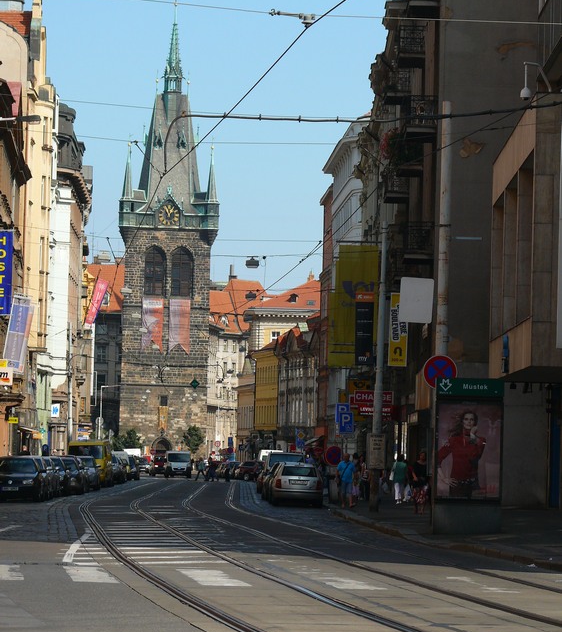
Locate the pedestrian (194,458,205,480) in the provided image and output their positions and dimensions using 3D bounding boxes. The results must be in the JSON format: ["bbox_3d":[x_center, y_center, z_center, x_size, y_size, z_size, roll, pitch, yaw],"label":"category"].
[{"bbox_3d":[-5.912,11.187,215.000,0.700,1.690,0.500,1,-3,0],"label":"pedestrian"}]

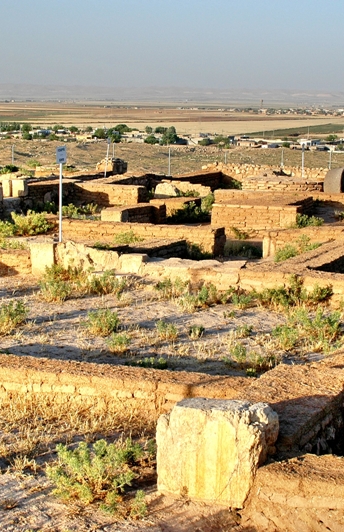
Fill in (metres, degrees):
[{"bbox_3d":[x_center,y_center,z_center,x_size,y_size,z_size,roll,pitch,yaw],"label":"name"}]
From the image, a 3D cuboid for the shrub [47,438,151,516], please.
[{"bbox_3d":[-0.617,1.717,9.456,0.872,0.573,0.785,0,9,0],"label":"shrub"}]

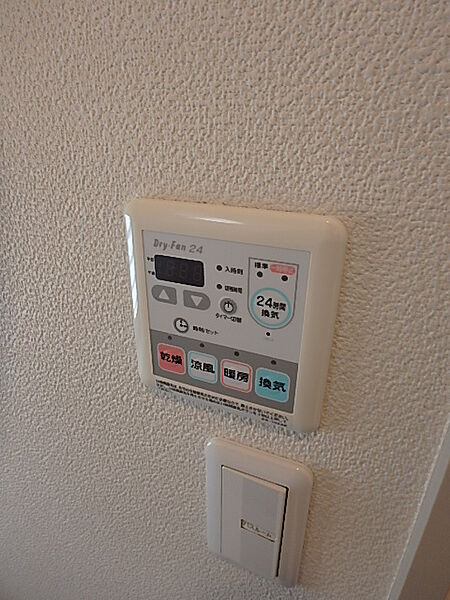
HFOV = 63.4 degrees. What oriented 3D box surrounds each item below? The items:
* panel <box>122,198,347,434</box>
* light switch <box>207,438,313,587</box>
[{"bbox_3d":[-0.002,0.012,0.196,0.115,0.122,0.011,10,26,20],"label":"panel"},{"bbox_3d":[0.019,0.149,0.249,0.070,0.120,0.009,10,26,20],"label":"light switch"}]

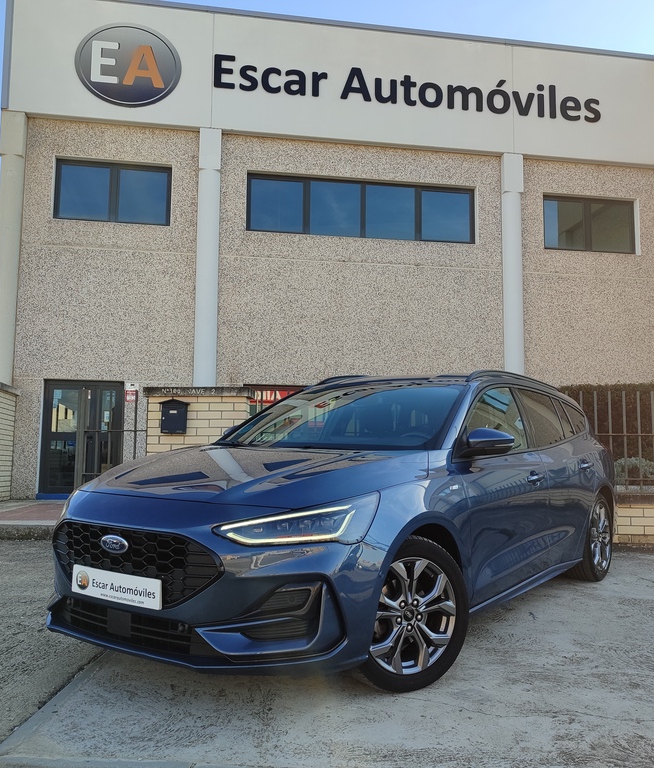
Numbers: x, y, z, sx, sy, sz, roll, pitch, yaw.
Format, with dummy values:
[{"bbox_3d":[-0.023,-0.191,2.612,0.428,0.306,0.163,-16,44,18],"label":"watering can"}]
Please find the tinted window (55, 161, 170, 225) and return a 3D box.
[{"bbox_3d":[-3.921,-3.506,13.588,2.057,1.090,0.120,1,-6,-10],"label":"tinted window"}]

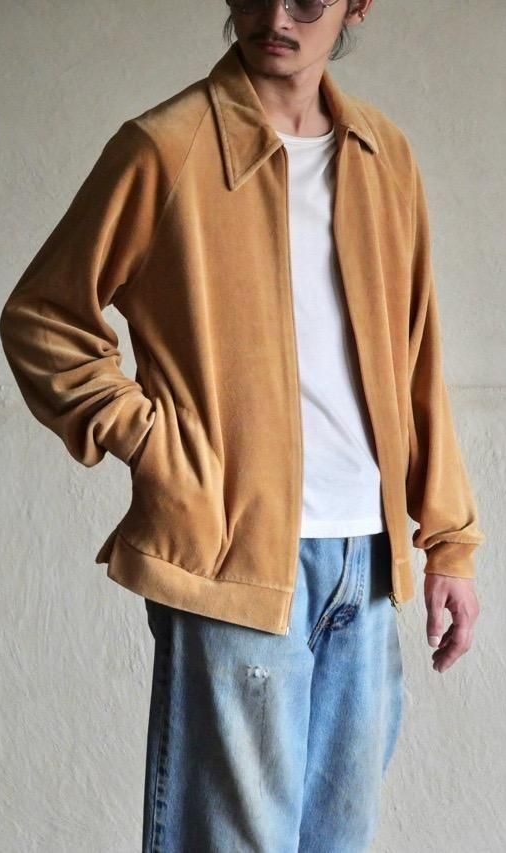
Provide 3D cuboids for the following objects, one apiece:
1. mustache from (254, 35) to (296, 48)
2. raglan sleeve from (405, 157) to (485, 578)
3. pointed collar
[{"bbox_3d":[0.027,-0.479,3.310,0.057,0.015,0.020,0,16,22],"label":"mustache"},{"bbox_3d":[0.239,-0.078,3.520,0.150,0.560,0.180,-3,6,-32],"label":"raglan sleeve"},{"bbox_3d":[0.052,-0.396,3.400,0.220,0.180,0.180,-3,6,-32],"label":"pointed collar"}]

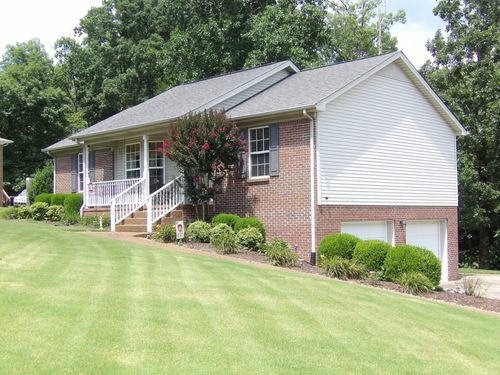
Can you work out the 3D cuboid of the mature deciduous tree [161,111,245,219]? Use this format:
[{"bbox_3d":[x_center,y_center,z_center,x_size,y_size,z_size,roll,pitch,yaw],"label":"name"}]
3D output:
[{"bbox_3d":[-1.406,-0.454,19.622,2.500,3.650,2.500,-1,-3,0],"label":"mature deciduous tree"}]

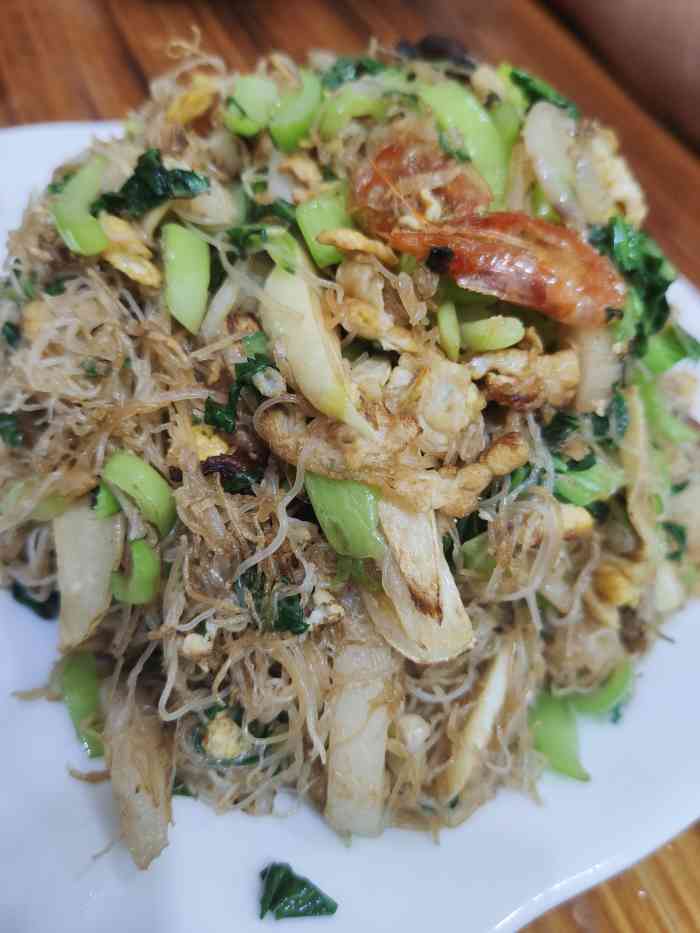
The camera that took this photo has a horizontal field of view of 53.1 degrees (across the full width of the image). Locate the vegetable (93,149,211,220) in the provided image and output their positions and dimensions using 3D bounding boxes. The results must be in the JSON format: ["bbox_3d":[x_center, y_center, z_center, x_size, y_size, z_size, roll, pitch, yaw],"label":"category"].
[{"bbox_3d":[-0.045,-0.063,0.161,0.025,0.010,0.012,-15,86,-1],"label":"vegetable"}]

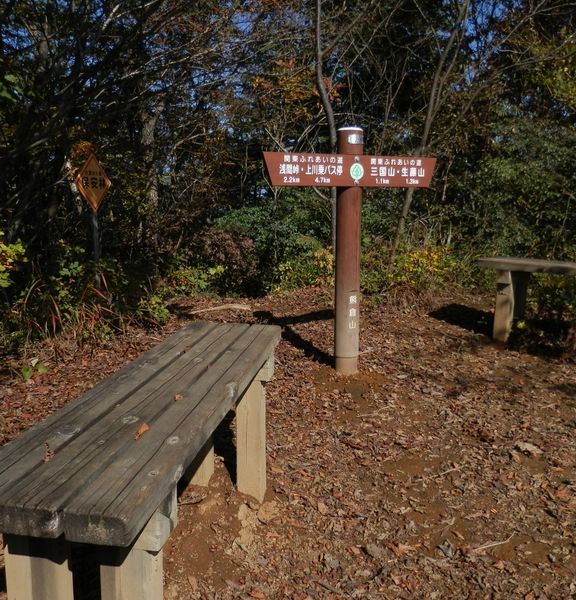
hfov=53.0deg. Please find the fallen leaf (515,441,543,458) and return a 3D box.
[{"bbox_3d":[1.162,0.721,2.792,0.128,0.035,0.099,0,12,0],"label":"fallen leaf"}]

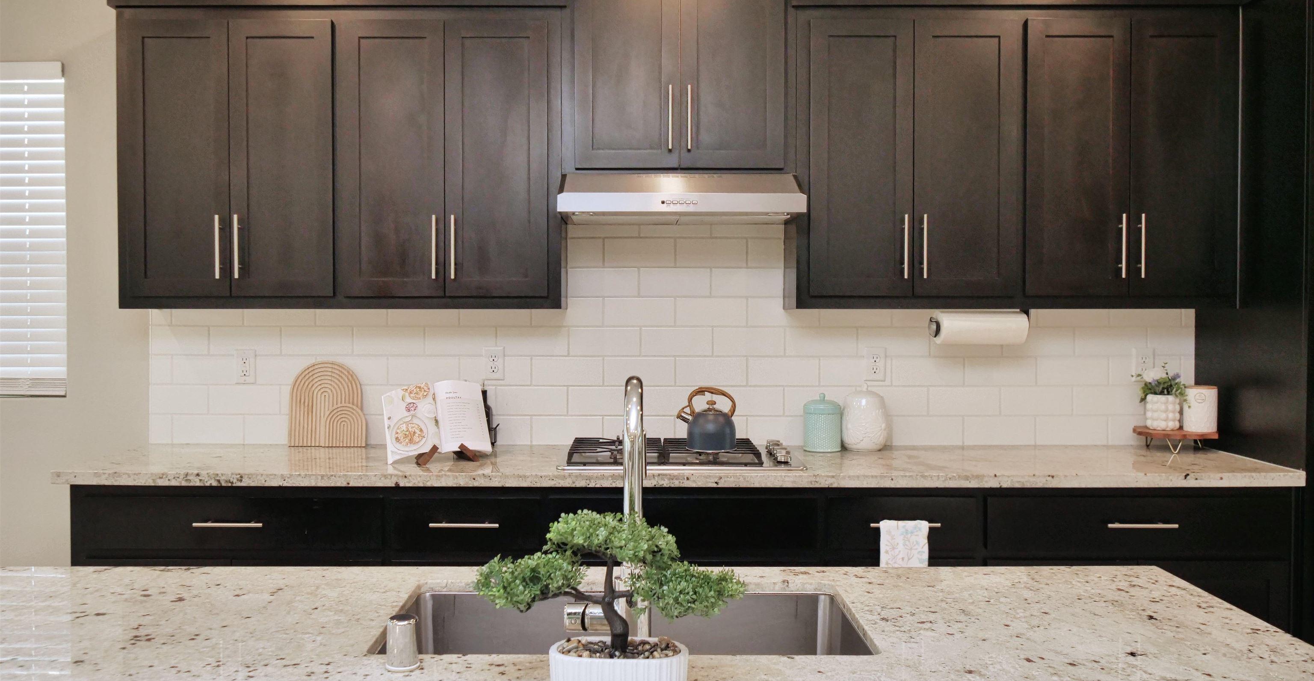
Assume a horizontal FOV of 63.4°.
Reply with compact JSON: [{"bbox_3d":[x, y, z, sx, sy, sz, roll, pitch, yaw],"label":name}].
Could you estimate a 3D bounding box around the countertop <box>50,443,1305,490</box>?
[{"bbox_3d":[0.071,0.399,3.439,3.661,0.038,0.650,0,2,-1],"label":"countertop"}]

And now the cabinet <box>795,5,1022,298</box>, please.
[{"bbox_3d":[0.812,-0.586,3.558,0.715,0.937,0.325,0,2,0],"label":"cabinet"}]

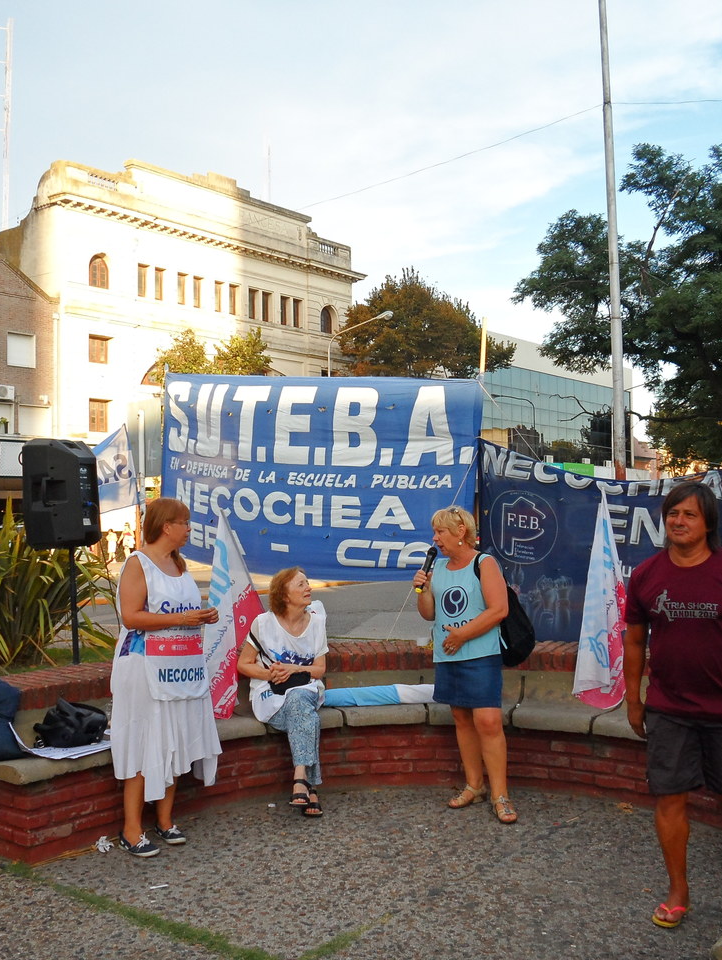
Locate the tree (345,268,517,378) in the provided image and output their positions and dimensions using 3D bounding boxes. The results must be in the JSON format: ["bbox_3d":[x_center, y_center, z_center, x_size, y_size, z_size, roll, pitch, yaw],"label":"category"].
[{"bbox_3d":[3.064,-3.263,46.000,8.100,12.600,8.000,-2,-2,37],"label":"tree"}]

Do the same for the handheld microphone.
[{"bbox_3d":[0.329,0.457,5.100,0.052,0.255,0.052,18,-17,0],"label":"handheld microphone"}]

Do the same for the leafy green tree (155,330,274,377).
[{"bbox_3d":[-5.662,-1.421,38.000,4.500,8.600,4.500,-2,-2,39],"label":"leafy green tree"}]

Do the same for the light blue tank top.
[{"bbox_3d":[0.550,0.669,5.160,0.390,0.570,0.270,-1,-2,28],"label":"light blue tank top"}]

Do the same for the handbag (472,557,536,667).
[{"bbox_3d":[0.749,0.695,5.320,0.320,0.560,0.260,-2,-2,37],"label":"handbag"}]

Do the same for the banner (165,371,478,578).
[{"bbox_3d":[-0.375,-0.020,7.750,2.720,1.520,0.140,-1,-2,21],"label":"banner"}]

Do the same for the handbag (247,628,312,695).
[{"bbox_3d":[-0.439,1.002,5.450,0.320,0.330,0.170,0,-2,-14],"label":"handbag"}]

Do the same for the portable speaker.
[{"bbox_3d":[-1.815,0.082,6.050,0.360,0.650,0.390,-3,-2,17],"label":"portable speaker"}]

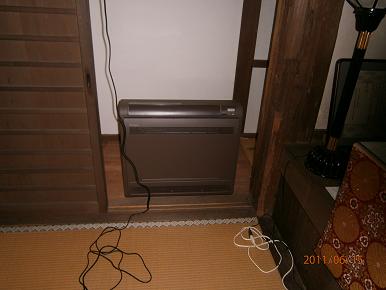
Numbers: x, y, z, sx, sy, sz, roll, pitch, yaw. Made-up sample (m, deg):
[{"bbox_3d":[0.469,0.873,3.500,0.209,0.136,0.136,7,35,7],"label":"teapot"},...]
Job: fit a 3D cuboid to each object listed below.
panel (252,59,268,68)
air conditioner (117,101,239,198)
[{"bbox_3d":[0.575,-0.692,2.479,0.150,0.063,0.030,0,25,-7],"label":"panel"},{"bbox_3d":[-0.080,0.015,1.827,0.700,0.590,0.200,0,25,-7],"label":"air conditioner"}]

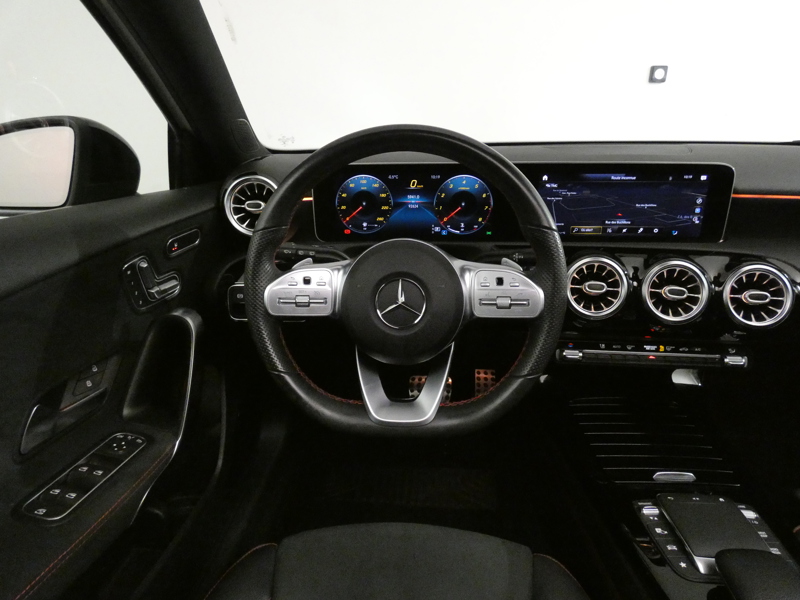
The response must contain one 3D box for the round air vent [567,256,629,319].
[{"bbox_3d":[0.264,-0.020,0.634,0.090,0.090,0.035,1,13,3],"label":"round air vent"}]

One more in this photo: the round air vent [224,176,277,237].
[{"bbox_3d":[-0.221,-0.148,0.717,0.090,0.090,0.035,-1,15,-3],"label":"round air vent"}]

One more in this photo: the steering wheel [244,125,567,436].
[{"bbox_3d":[0.006,-0.022,0.555,0.372,0.361,0.080,0,1,0],"label":"steering wheel"}]

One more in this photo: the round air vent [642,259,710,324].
[{"bbox_3d":[0.366,-0.015,0.627,0.090,0.090,0.035,1,13,3],"label":"round air vent"}]

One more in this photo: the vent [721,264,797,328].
[{"bbox_3d":[0.472,-0.009,0.622,0.090,0.090,0.035,1,13,3],"label":"vent"}]

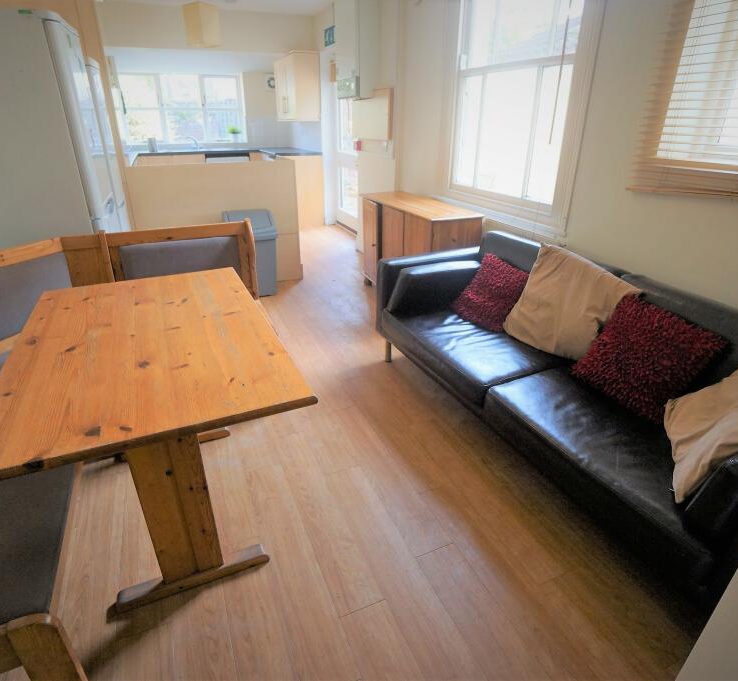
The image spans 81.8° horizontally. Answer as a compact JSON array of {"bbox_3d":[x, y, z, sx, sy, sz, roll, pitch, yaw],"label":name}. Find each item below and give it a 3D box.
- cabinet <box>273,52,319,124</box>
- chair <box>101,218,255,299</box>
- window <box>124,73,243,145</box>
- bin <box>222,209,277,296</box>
[{"bbox_3d":[-0.948,-3.350,5.698,0.360,0.760,0.720,-12,29,-23],"label":"cabinet"},{"bbox_3d":[-0.869,-0.124,2.231,0.730,0.840,0.540,-12,29,-23],"label":"chair"},{"bbox_3d":[-2.562,-3.280,6.061,1.620,0.920,0.120,-12,29,-23],"label":"window"},{"bbox_3d":[-0.999,-0.726,3.592,0.375,0.680,0.290,-12,29,-23],"label":"bin"}]

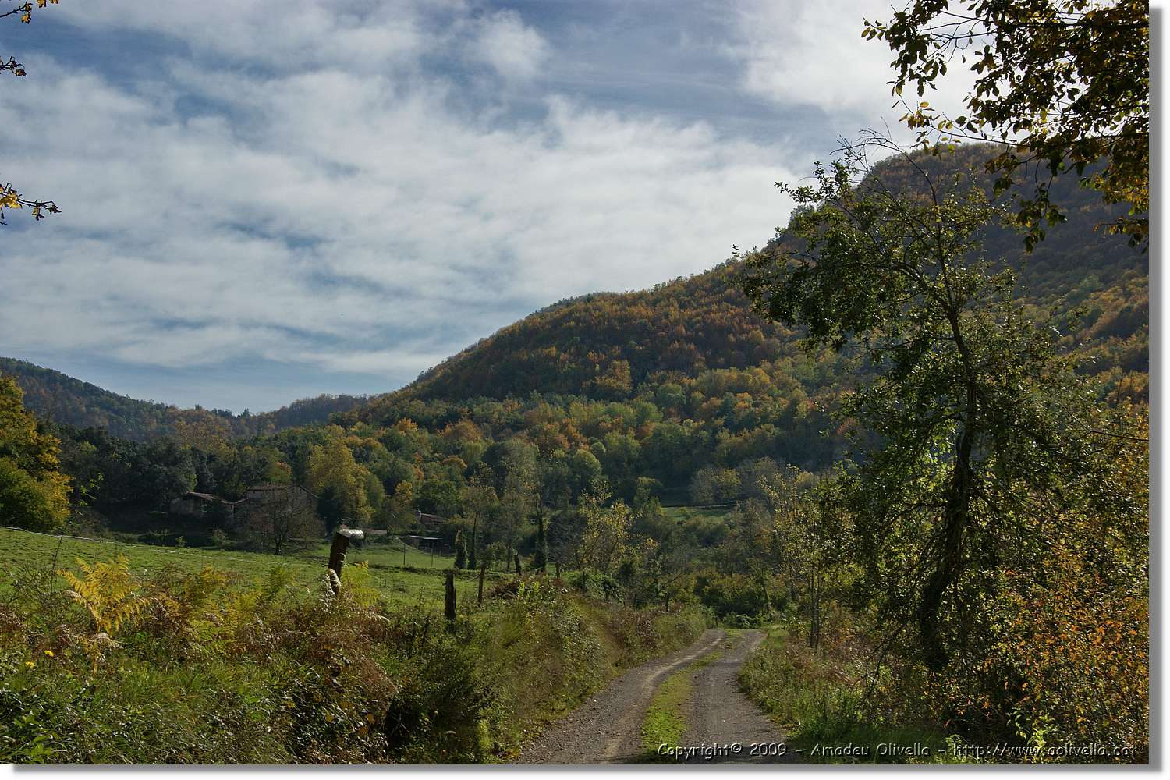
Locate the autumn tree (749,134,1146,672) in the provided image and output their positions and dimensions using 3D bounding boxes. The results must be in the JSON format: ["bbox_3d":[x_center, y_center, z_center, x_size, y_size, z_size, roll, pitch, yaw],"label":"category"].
[{"bbox_3d":[5.738,0.353,35.000,6.500,8.800,6.000,0,-5,0],"label":"autumn tree"}]

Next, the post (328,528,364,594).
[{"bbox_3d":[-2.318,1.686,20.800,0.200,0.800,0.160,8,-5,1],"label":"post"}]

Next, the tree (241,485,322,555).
[{"bbox_3d":[-27.179,11.711,195.000,7.200,6.300,6.800,0,-5,0],"label":"tree"}]

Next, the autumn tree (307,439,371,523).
[{"bbox_3d":[-29.927,11.908,265.000,8.000,11.300,7.600,0,-5,0],"label":"autumn tree"}]

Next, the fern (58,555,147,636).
[{"bbox_3d":[-3.100,1.341,14.000,0.580,0.580,0.480,0,-5,0],"label":"fern"}]

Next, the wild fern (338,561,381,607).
[{"bbox_3d":[-2.018,1.761,19.500,0.380,0.470,0.330,0,-5,0],"label":"wild fern"}]

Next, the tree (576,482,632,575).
[{"bbox_3d":[0.723,5.338,82.000,2.200,3.700,2.100,0,-5,0],"label":"tree"}]

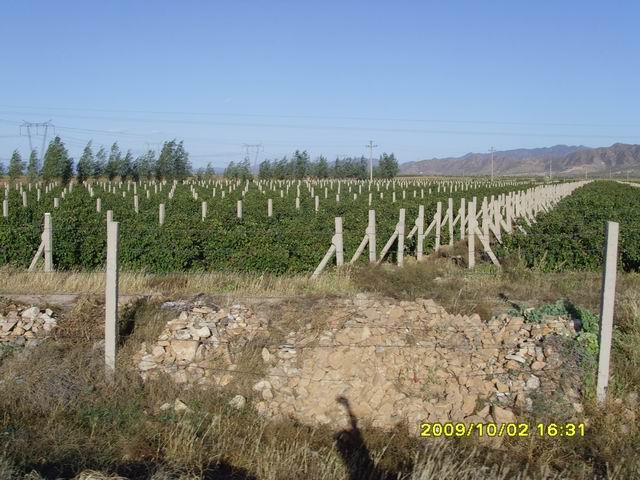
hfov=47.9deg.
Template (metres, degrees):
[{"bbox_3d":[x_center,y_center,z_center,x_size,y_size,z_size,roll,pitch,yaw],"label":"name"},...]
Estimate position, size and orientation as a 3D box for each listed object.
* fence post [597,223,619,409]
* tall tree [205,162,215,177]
[{"bbox_3d":[2.795,0.717,7.050,0.103,1.815,0.100,1,5,0],"label":"fence post"},{"bbox_3d":[-36.011,-22.812,235.000,3.259,4.888,3.259,0,5,0],"label":"tall tree"}]

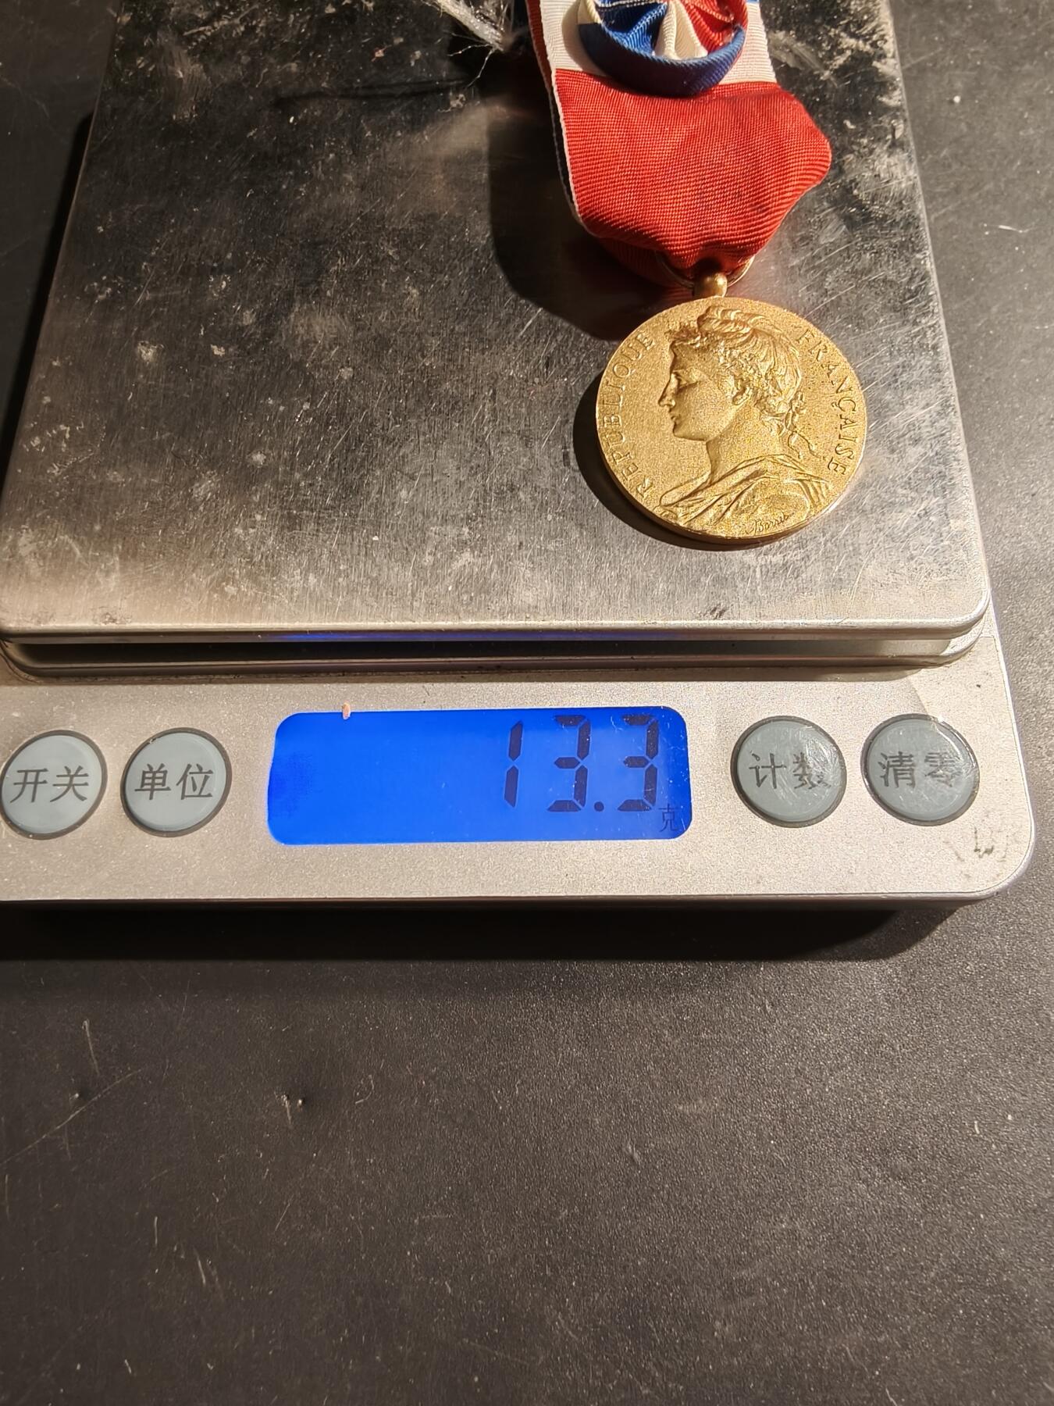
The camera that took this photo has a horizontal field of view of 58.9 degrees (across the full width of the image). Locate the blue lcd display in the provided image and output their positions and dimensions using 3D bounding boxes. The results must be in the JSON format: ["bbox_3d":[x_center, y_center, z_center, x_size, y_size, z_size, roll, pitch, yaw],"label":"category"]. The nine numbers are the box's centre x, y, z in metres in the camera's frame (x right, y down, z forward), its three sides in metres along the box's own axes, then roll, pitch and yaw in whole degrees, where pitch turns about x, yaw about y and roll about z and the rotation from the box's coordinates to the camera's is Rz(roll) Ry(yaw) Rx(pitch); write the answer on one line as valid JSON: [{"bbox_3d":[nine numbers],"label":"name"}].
[{"bbox_3d":[-0.005,0.008,0.094,0.042,0.003,0.014,-1,71,3],"label":"blue lcd display"}]

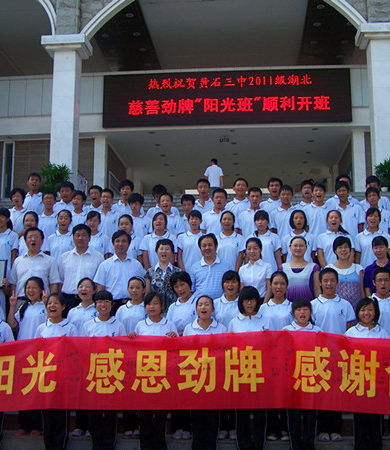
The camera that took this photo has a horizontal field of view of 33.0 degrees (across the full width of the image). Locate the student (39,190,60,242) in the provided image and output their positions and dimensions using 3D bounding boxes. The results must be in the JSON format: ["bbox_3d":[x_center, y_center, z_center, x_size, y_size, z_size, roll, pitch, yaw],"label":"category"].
[{"bbox_3d":[-1.965,0.372,8.791,0.460,1.688,0.290,0,-7,-3],"label":"student"}]

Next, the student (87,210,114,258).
[{"bbox_3d":[-1.316,0.601,8.627,0.440,1.587,0.270,0,-8,-2],"label":"student"}]

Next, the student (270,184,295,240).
[{"bbox_3d":[1.231,0.305,8.956,0.460,1.710,0.290,-1,-7,6],"label":"student"}]

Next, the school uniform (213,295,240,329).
[{"bbox_3d":[0.335,0.988,6.455,0.440,0.640,0.270,-1,-7,4],"label":"school uniform"}]

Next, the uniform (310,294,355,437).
[{"bbox_3d":[1.342,1.357,6.430,0.480,1.365,0.280,-1,-8,8],"label":"uniform"}]

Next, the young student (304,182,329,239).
[{"bbox_3d":[1.590,0.314,8.310,0.460,1.743,0.280,-1,-6,8],"label":"young student"}]

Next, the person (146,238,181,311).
[{"bbox_3d":[-0.360,0.955,7.196,0.460,1.600,0.300,0,-7,2],"label":"person"}]

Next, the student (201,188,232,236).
[{"bbox_3d":[0.325,0.342,9.016,0.470,1.700,0.290,0,-7,4],"label":"student"}]

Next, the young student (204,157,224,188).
[{"bbox_3d":[0.562,-1.072,18.871,0.520,1.700,0.340,0,-7,3],"label":"young student"}]

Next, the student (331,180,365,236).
[{"bbox_3d":[2.068,0.253,8.993,0.470,1.725,0.280,-1,-8,9],"label":"student"}]

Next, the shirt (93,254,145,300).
[{"bbox_3d":[-0.818,0.573,7.185,0.550,0.530,0.290,0,-6,0],"label":"shirt"}]

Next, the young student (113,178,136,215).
[{"bbox_3d":[-0.964,0.206,9.445,0.460,1.730,0.290,0,-7,0],"label":"young student"}]

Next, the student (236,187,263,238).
[{"bbox_3d":[0.755,0.344,8.548,0.460,1.685,0.290,-1,-7,5],"label":"student"}]

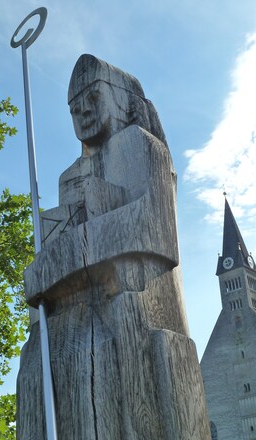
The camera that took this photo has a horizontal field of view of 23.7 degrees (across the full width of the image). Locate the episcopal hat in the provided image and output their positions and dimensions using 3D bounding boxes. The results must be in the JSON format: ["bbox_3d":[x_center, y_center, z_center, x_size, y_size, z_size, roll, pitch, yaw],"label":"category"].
[{"bbox_3d":[-0.123,-0.736,3.372,0.328,0.257,0.271,18,-32,-39],"label":"episcopal hat"}]

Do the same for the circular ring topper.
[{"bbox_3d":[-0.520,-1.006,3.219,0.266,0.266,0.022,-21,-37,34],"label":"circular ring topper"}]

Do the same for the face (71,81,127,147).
[{"bbox_3d":[-0.150,-0.514,3.219,0.201,0.296,0.256,18,-32,-39],"label":"face"}]

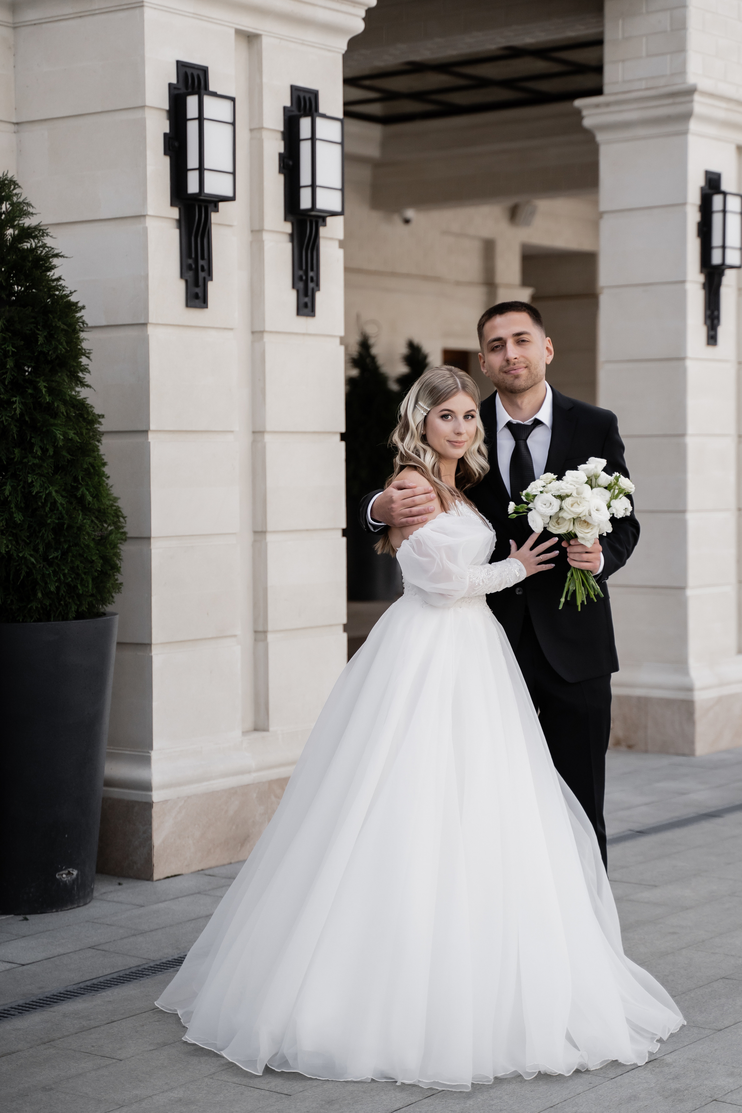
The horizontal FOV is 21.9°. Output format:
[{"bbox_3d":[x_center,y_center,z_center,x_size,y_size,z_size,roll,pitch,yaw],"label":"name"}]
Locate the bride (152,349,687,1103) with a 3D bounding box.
[{"bbox_3d":[0.123,0.338,4.953,1.360,1.665,1.360,1,3,32],"label":"bride"}]

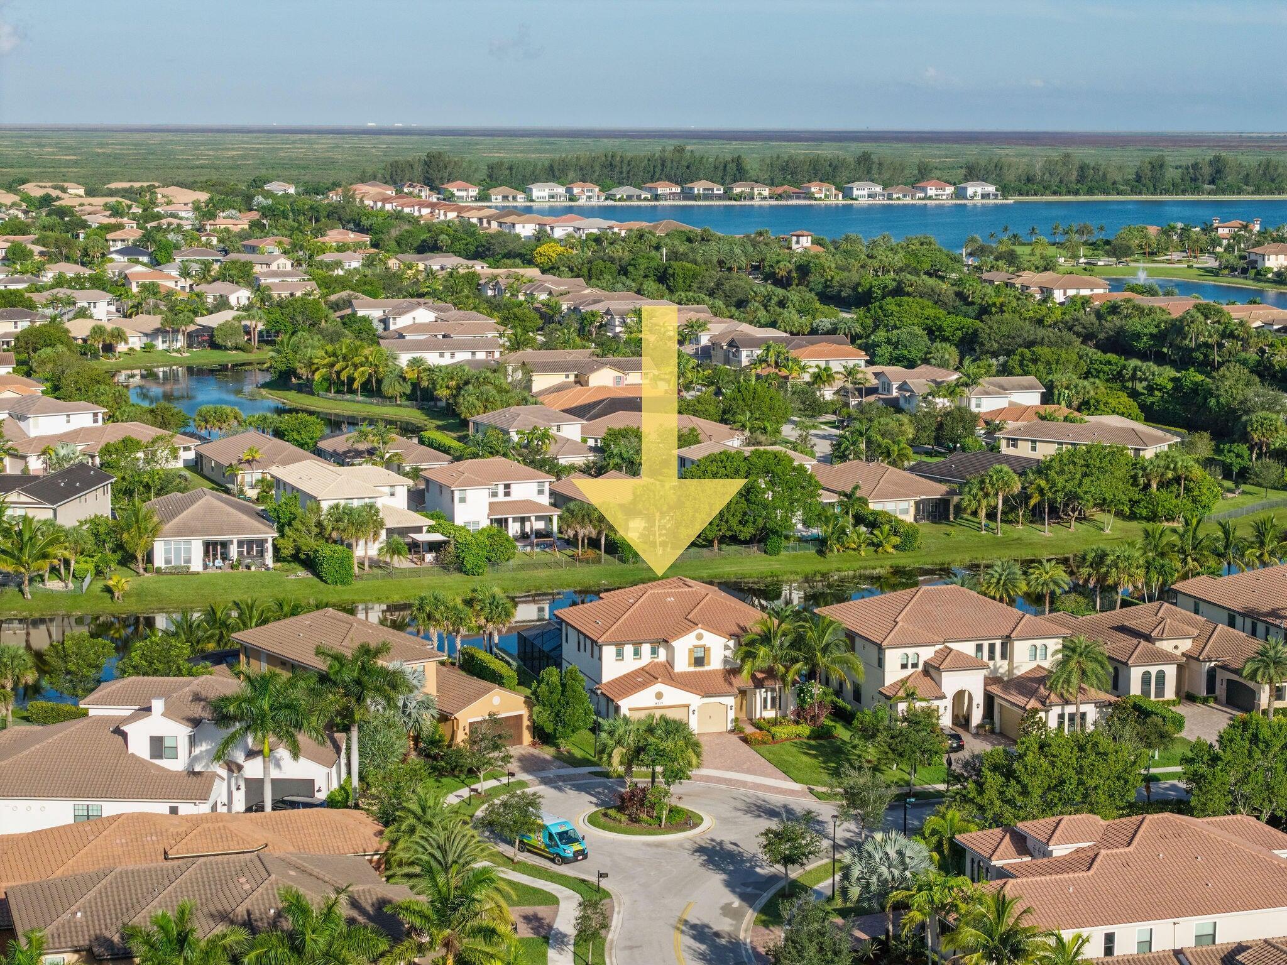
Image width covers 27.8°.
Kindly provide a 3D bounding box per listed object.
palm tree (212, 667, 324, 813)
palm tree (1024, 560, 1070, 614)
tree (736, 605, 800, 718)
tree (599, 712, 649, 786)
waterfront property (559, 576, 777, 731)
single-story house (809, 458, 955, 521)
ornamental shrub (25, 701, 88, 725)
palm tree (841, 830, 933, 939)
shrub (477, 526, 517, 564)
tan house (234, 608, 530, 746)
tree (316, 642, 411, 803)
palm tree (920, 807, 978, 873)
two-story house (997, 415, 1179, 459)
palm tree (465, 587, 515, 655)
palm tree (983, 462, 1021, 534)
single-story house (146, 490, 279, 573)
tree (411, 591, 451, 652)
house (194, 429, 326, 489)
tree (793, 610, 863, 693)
[{"bbox_3d":[-25.260,18.310,175.280,7.520,12.000,7.520,0,8,0],"label":"palm tree"},{"bbox_3d":[37.947,10.253,243.424,4.239,5.831,4.239,2,8,9],"label":"palm tree"},{"bbox_3d":[9.859,14.243,200.512,5.362,9.206,5.362,1,8,3],"label":"tree"},{"bbox_3d":[-1.206,19.056,176.255,3.687,6.806,3.687,0,8,0],"label":"tree"},{"bbox_3d":[2.166,13.347,211.730,16.507,9.127,24.081,-2,8,-17],"label":"waterfront property"},{"bbox_3d":[28.501,0.460,329.050,13.300,6.000,27.000,-2,8,-20],"label":"single-story house"},{"bbox_3d":[-46.913,18.668,210.535,5.400,1.600,1.600,4,9,23],"label":"ornamental shrub"},{"bbox_3d":[14.816,24.109,156.153,5.400,6.600,5.400,0,8,0],"label":"palm tree"},{"bbox_3d":[-15.540,6.534,277.113,4.393,3.684,4.393,0,8,-3],"label":"shrub"},{"bbox_3d":[-20.689,15.507,208.444,16.300,8.600,21.800,-5,10,-36],"label":"tan house"},{"bbox_3d":[-19.202,16.485,176.408,6.434,11.291,6.434,-1,8,-6],"label":"tree"},{"bbox_3d":[19.520,23.290,166.240,3.790,5.290,3.790,0,8,0],"label":"palm tree"},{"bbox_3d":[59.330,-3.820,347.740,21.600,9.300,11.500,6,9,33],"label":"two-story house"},{"bbox_3d":[-13.913,12.889,236.075,4.400,7.100,4.400,0,8,0],"label":"palm tree"},{"bbox_3d":[42.562,2.077,310.429,4.300,8.300,4.300,0,8,0],"label":"palm tree"},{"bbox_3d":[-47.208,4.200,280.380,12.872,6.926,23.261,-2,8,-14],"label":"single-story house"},{"bbox_3d":[-19.180,13.200,234.710,3.630,6.830,3.630,0,8,0],"label":"tree"},{"bbox_3d":[-50.853,-3.093,350.329,13.800,6.100,26.100,-3,8,-21],"label":"house"},{"bbox_3d":[13.985,14.576,200.107,5.970,8.698,5.970,1,8,4],"label":"tree"}]

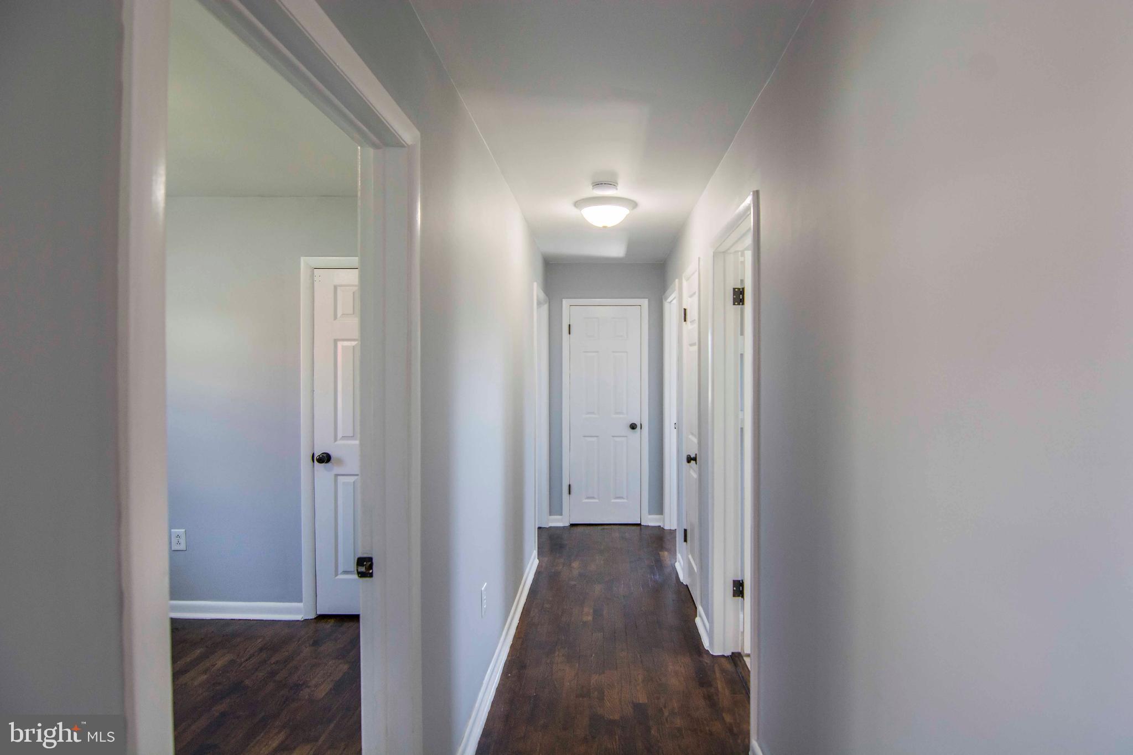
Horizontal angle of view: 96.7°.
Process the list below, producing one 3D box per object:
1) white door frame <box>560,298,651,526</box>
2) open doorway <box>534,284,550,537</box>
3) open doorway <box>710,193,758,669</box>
[{"bbox_3d":[0.365,0.329,4.715,0.803,2.106,0.110,0,1,4],"label":"white door frame"},{"bbox_3d":[-0.257,0.335,4.238,0.130,2.106,0.795,0,1,4],"label":"open doorway"},{"bbox_3d":[0.778,0.365,2.212,0.150,2.106,0.735,0,1,4],"label":"open doorway"}]

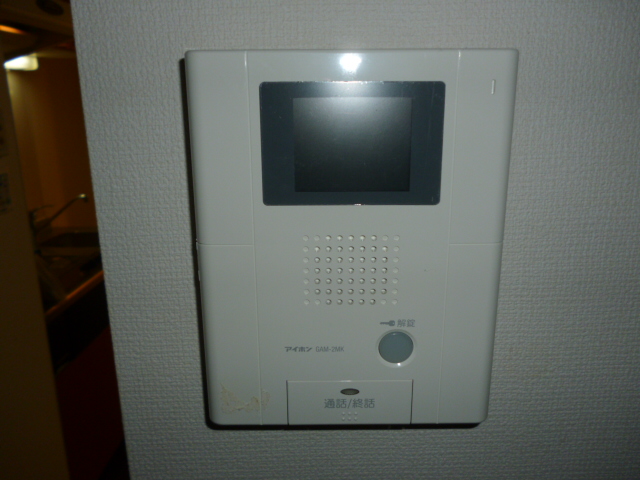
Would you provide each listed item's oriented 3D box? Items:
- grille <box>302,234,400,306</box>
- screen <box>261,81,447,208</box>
[{"bbox_3d":[0.015,0.014,0.248,0.046,0.035,0.005,0,14,1],"label":"grille"},{"bbox_3d":[0.014,-0.043,0.234,0.081,0.055,0.008,0,14,1],"label":"screen"}]

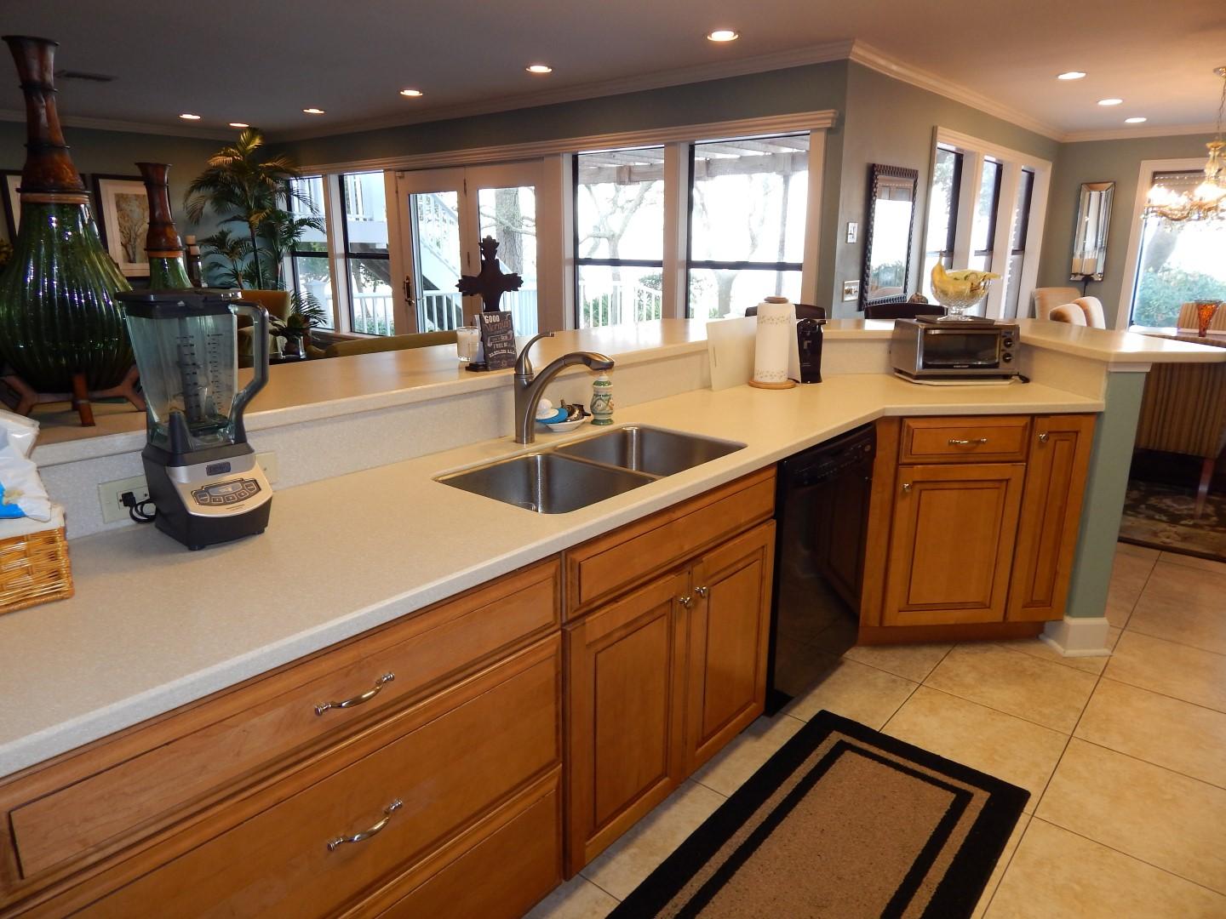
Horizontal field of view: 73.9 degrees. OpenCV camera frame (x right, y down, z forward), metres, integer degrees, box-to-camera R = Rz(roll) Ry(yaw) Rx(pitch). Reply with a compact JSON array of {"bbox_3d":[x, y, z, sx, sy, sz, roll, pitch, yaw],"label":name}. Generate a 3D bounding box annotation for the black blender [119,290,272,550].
[{"bbox_3d":[-0.721,-0.086,1.462,0.245,0.430,0.200,-13,20,-41],"label":"black blender"}]

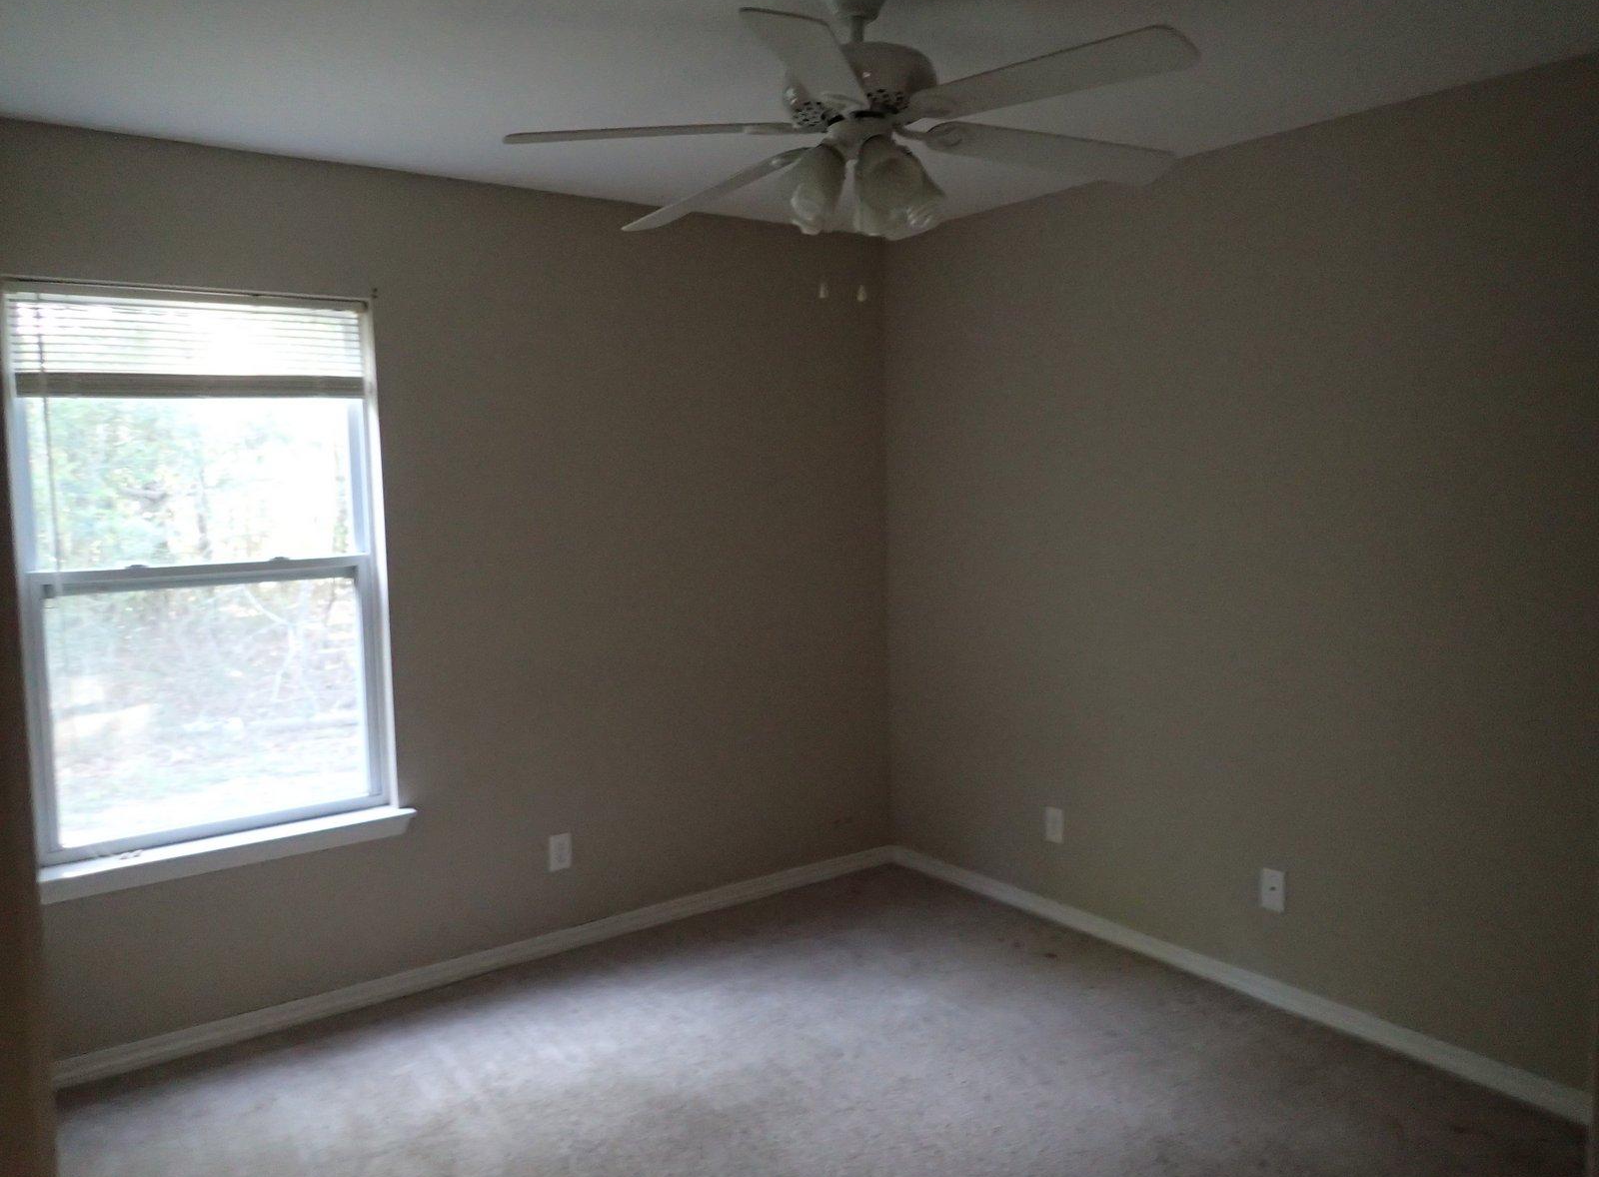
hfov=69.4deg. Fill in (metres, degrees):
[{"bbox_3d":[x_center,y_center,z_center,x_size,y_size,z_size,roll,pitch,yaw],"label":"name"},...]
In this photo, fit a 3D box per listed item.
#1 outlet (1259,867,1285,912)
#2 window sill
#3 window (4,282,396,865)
[{"bbox_3d":[1.345,0.855,3.278,0.009,0.115,0.070,-5,7,-36],"label":"outlet"},{"bbox_3d":[-1.557,0.726,3.181,0.963,0.071,0.129,-5,7,-36],"label":"window sill"},{"bbox_3d":[-1.601,-0.054,3.136,0.911,1.492,0.099,-5,7,-36],"label":"window"}]

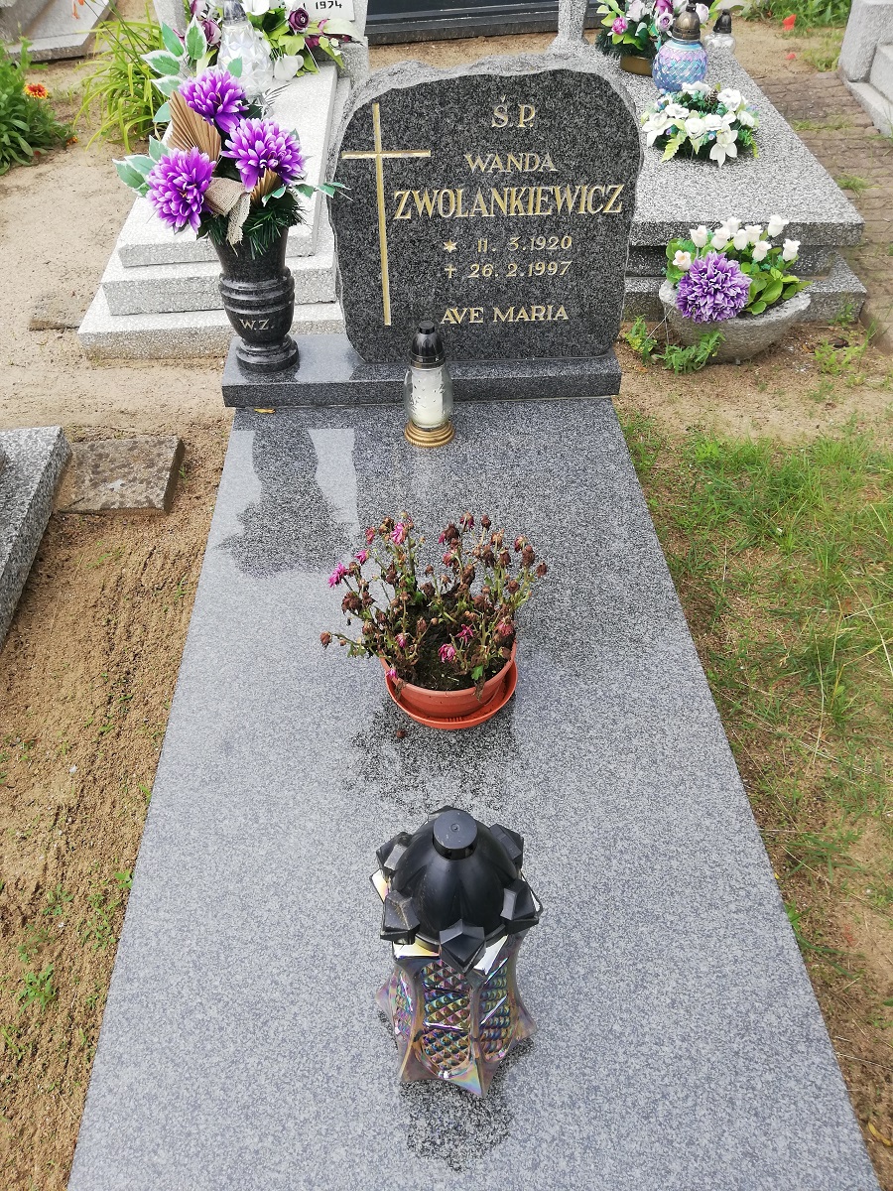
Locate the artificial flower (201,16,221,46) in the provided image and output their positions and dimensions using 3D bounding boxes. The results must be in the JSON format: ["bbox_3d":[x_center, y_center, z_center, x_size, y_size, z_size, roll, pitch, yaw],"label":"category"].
[{"bbox_3d":[-1.032,-2.470,4.067,0.085,0.110,0.085,-1,43,-1],"label":"artificial flower"}]

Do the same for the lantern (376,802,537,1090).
[{"bbox_3d":[0.010,0.334,0.920,0.182,0.375,0.168,8,44,8],"label":"lantern"}]

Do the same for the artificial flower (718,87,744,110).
[{"bbox_3d":[1.071,-1.877,3.509,0.090,0.070,0.065,11,44,11],"label":"artificial flower"}]

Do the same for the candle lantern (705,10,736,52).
[{"bbox_3d":[1.176,-2.384,3.982,0.136,0.223,0.136,-2,43,-2],"label":"candle lantern"}]

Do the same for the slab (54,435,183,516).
[{"bbox_3d":[-0.854,-0.287,2.396,0.300,0.060,0.325,-4,43,-4],"label":"slab"}]

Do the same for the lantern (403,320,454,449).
[{"bbox_3d":[-0.037,-0.420,1.821,0.103,0.243,0.103,-2,43,-2],"label":"lantern"}]

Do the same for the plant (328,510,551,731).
[{"bbox_3d":[-0.003,0.018,1.333,0.318,0.271,0.276,-2,43,-2],"label":"plant"}]

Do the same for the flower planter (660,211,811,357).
[{"bbox_3d":[0.756,-0.800,2.450,0.392,0.307,0.244,-2,43,-2],"label":"flower planter"}]

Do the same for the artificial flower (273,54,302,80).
[{"bbox_3d":[-0.709,-2.351,4.133,0.120,0.100,0.070,-6,44,-6],"label":"artificial flower"}]

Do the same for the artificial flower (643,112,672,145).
[{"bbox_3d":[0.754,-1.670,3.323,0.095,0.090,0.090,24,49,24],"label":"artificial flower"}]

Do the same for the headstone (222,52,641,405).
[{"bbox_3d":[-0.053,-0.715,1.861,0.844,0.618,0.217,-2,43,-2],"label":"headstone"}]

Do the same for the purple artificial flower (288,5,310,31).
[{"bbox_3d":[-0.642,-2.519,4.048,0.090,0.100,0.080,-10,44,-10],"label":"purple artificial flower"}]

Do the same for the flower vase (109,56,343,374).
[{"bbox_3d":[-0.422,-0.697,1.813,0.435,0.562,0.318,-2,43,-2],"label":"flower vase"}]

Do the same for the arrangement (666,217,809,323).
[{"bbox_3d":[0.756,-0.828,2.394,0.366,0.191,0.212,-2,43,-2],"label":"arrangement"}]

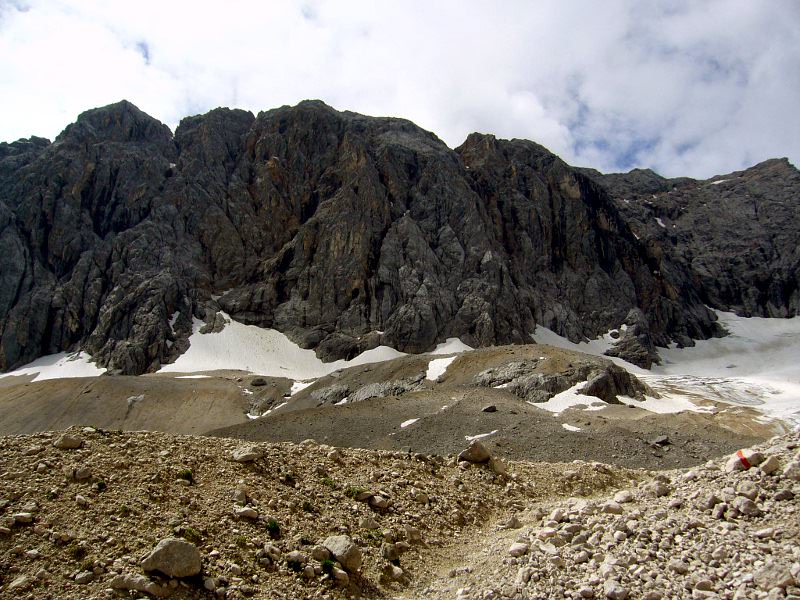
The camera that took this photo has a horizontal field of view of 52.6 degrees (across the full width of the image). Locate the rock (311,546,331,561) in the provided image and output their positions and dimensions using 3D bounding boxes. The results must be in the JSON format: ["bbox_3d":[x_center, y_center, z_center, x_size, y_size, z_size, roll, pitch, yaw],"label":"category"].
[{"bbox_3d":[-0.609,1.943,6.200,0.149,0.099,0.119,0,-3,0],"label":"rock"}]

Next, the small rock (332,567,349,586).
[{"bbox_3d":[-0.478,2.222,6.500,0.122,0.140,0.141,0,-6,-4],"label":"small rock"}]

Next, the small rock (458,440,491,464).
[{"bbox_3d":[1.068,2.187,11.600,0.459,0.317,0.390,0,-2,0],"label":"small rock"}]

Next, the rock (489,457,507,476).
[{"bbox_3d":[1.362,2.326,11.300,0.251,0.257,0.214,0,-2,0],"label":"rock"}]

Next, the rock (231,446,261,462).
[{"bbox_3d":[-2.006,2.006,10.500,0.378,0.191,0.302,0,-3,0],"label":"rock"}]

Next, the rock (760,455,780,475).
[{"bbox_3d":[4.718,2.095,10.300,0.242,0.222,0.216,-3,-6,24],"label":"rock"}]

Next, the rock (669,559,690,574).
[{"bbox_3d":[2.246,2.141,6.500,0.177,0.118,0.150,0,-2,0],"label":"rock"}]

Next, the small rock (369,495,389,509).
[{"bbox_3d":[-0.213,1.993,8.000,0.192,0.127,0.153,0,-3,0],"label":"small rock"}]

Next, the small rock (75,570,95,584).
[{"bbox_3d":[-2.457,2.161,6.300,0.148,0.095,0.125,2,-6,-21],"label":"small rock"}]

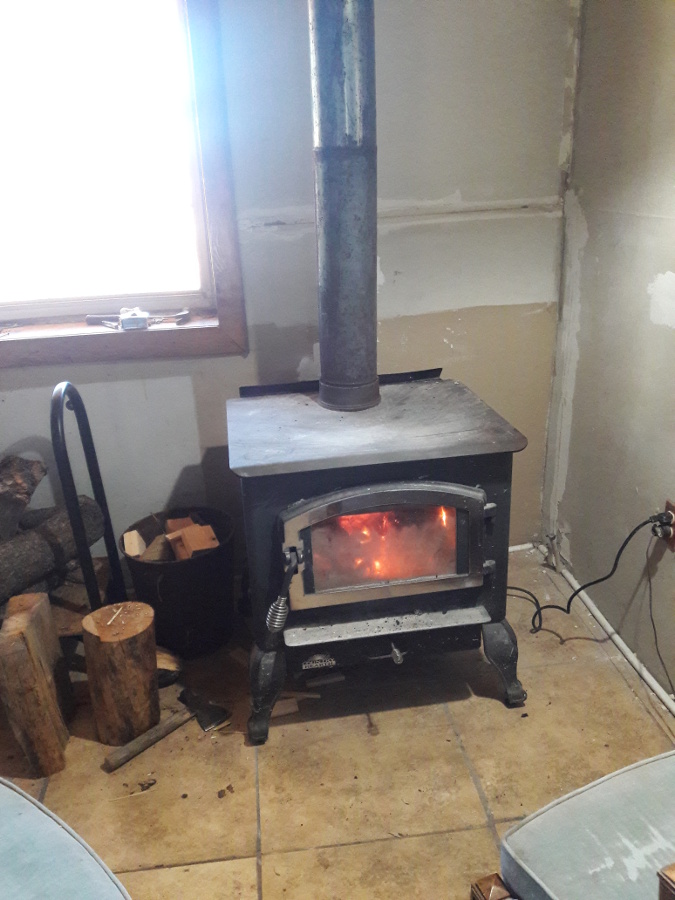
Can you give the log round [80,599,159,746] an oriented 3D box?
[{"bbox_3d":[-0.534,0.562,1.825,0.165,0.315,0.165,-3,21,-6],"label":"log round"}]

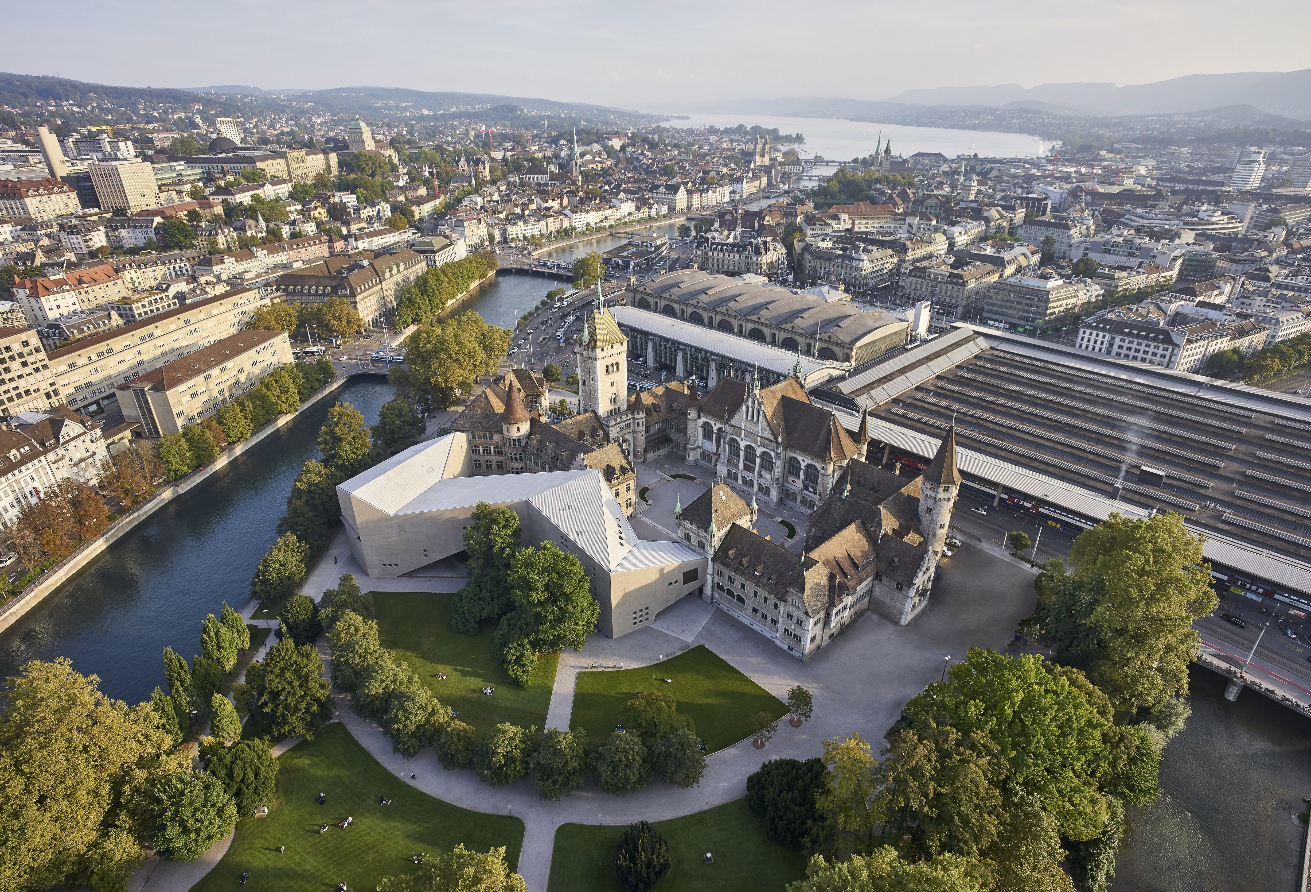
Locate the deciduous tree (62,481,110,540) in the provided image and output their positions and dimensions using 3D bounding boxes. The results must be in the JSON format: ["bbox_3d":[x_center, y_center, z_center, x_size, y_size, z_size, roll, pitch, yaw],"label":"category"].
[{"bbox_3d":[-159.670,18.040,187.900,10.200,17.000,10.200,24,36,39],"label":"deciduous tree"}]

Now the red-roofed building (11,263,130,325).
[{"bbox_3d":[-263.820,-68.258,304.424,14.090,21.377,36.561,8,28,15],"label":"red-roofed building"}]

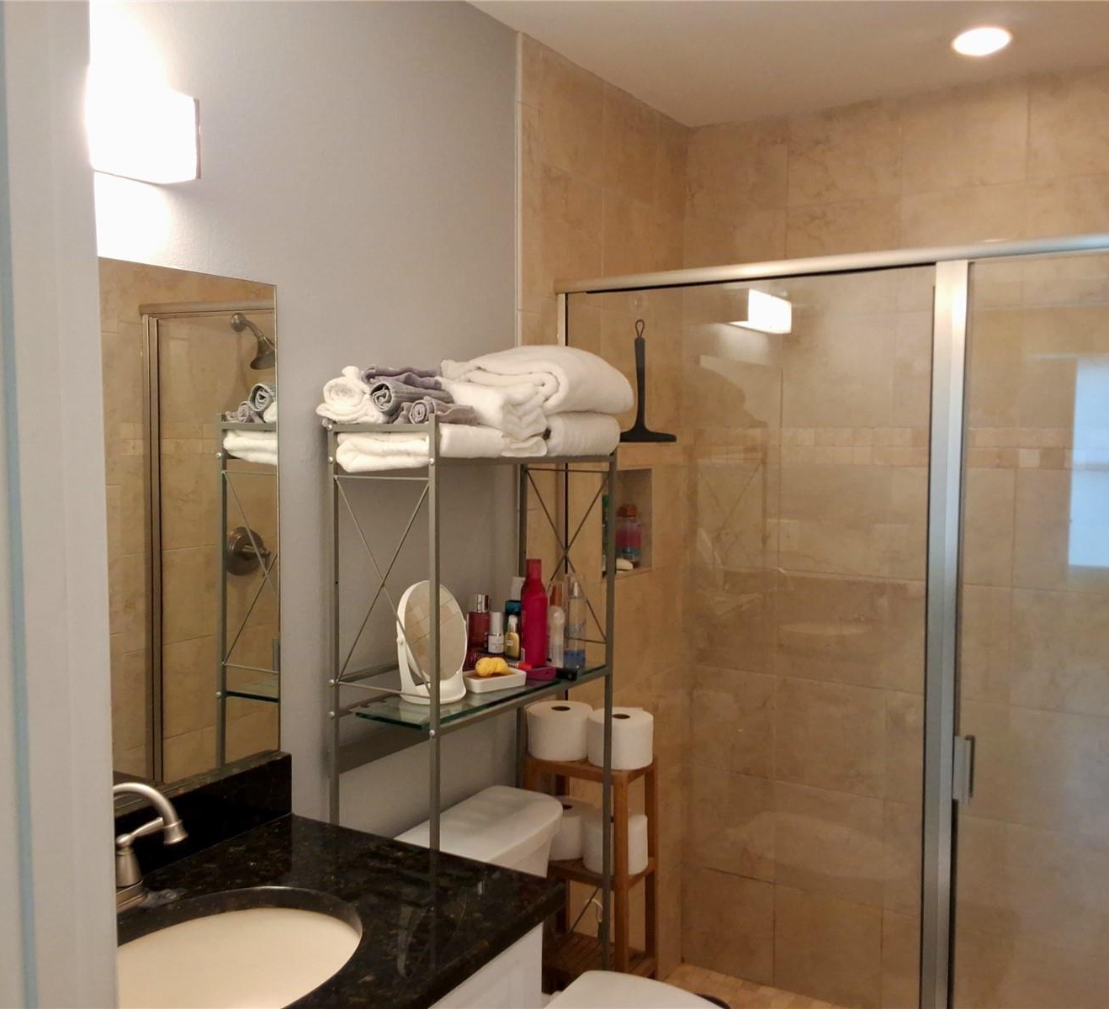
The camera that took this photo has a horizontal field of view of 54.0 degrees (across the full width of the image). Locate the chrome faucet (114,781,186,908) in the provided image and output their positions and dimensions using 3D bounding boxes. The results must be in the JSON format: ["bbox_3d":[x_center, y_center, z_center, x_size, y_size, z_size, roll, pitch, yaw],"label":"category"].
[{"bbox_3d":[-0.559,0.460,1.423,0.210,0.201,0.218,3,5,31],"label":"chrome faucet"}]

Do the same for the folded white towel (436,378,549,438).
[{"bbox_3d":[-0.120,-0.170,2.006,0.215,0.099,0.155,2,4,33],"label":"folded white towel"}]

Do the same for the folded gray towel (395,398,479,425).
[{"bbox_3d":[-0.192,-0.157,1.865,0.070,0.047,0.160,2,4,33],"label":"folded gray towel"}]

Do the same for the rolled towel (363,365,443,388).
[{"bbox_3d":[-0.269,-0.217,1.972,0.050,0.050,0.220,2,4,33],"label":"rolled towel"}]

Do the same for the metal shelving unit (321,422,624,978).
[{"bbox_3d":[-0.137,0.630,2.125,0.250,1.595,0.600,2,4,33],"label":"metal shelving unit"}]

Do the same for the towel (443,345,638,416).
[{"bbox_3d":[-0.030,-0.242,2.191,0.280,0.130,0.290,2,4,33],"label":"towel"}]

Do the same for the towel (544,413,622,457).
[{"bbox_3d":[-0.038,-0.135,2.199,0.265,0.085,0.265,2,4,33],"label":"towel"}]

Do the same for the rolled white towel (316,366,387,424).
[{"bbox_3d":[-0.305,-0.185,1.937,0.130,0.090,0.220,2,4,33],"label":"rolled white towel"}]

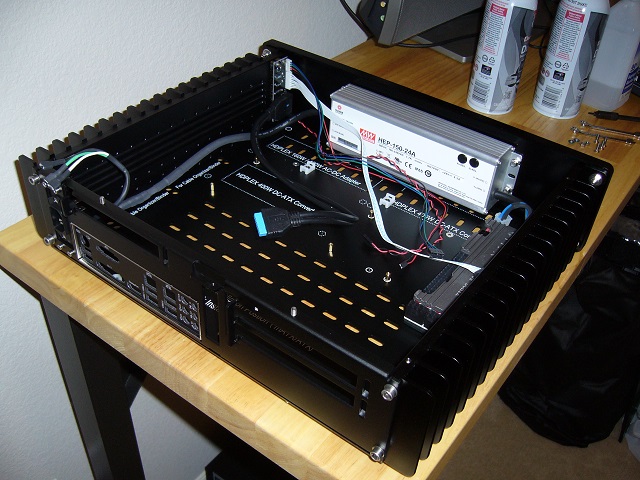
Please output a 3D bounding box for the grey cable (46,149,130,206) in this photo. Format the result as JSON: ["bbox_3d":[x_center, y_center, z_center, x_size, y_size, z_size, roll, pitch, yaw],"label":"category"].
[{"bbox_3d":[-0.214,-0.054,0.609,0.037,0.073,0.076,27,44,25],"label":"grey cable"}]

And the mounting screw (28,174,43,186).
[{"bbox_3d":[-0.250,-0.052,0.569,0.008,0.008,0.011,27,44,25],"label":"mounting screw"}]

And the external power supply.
[{"bbox_3d":[0.108,-0.108,0.745,0.229,0.068,0.039,27,44,26],"label":"external power supply"}]

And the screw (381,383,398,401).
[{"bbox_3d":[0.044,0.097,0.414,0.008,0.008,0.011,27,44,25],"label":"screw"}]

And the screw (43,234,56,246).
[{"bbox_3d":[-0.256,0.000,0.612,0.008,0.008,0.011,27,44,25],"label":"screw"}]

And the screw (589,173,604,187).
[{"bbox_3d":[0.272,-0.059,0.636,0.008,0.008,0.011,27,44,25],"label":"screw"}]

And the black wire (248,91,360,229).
[{"bbox_3d":[-0.018,-0.089,0.713,0.168,0.064,0.127,27,44,25],"label":"black wire"}]

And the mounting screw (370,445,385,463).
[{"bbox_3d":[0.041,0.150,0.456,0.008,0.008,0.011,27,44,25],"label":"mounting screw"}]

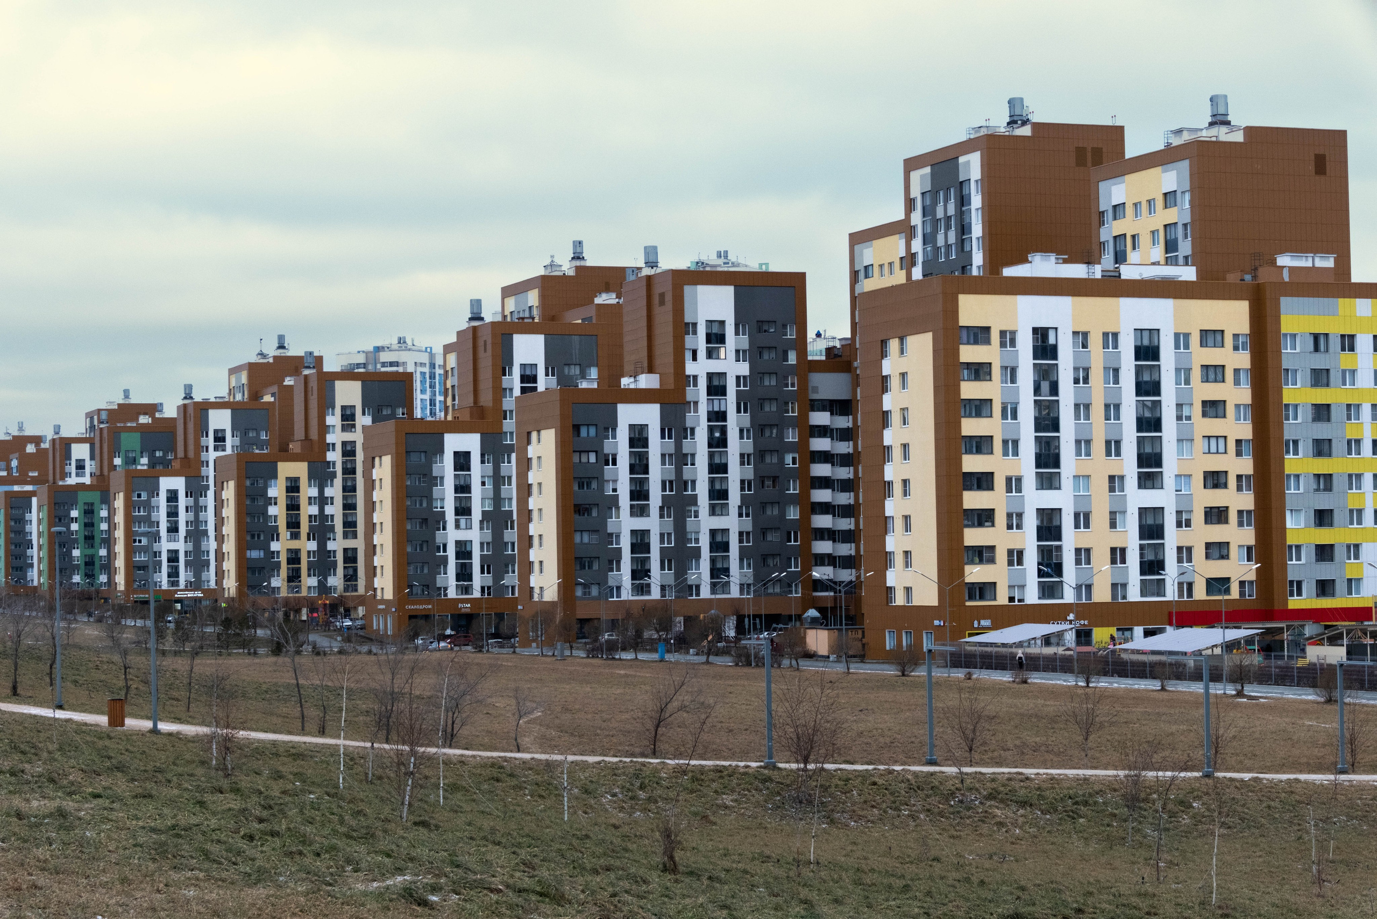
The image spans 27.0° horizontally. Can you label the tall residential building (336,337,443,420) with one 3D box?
[{"bbox_3d":[-96.793,4.230,961.836,32.000,88.000,32.000,-2,-3,25],"label":"tall residential building"}]

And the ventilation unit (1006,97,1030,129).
[{"bbox_3d":[35.839,-37.672,312.000,2.200,3.250,2.000,-1,-2,0],"label":"ventilation unit"}]

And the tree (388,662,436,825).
[{"bbox_3d":[-5.031,5.115,52.000,0.850,2.943,0.850,-1,-2,0],"label":"tree"}]

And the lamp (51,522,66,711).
[{"bbox_3d":[-20.659,5.172,94.120,0.500,5.937,0.500,-1,-2,0],"label":"lamp"}]

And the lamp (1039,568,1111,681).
[{"bbox_3d":[25.552,10.871,189.158,5.200,7.800,0.500,0,-3,-23],"label":"lamp"}]

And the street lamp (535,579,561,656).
[{"bbox_3d":[-14.788,15.645,285.156,4.900,7.700,0.500,0,-3,-23],"label":"street lamp"}]

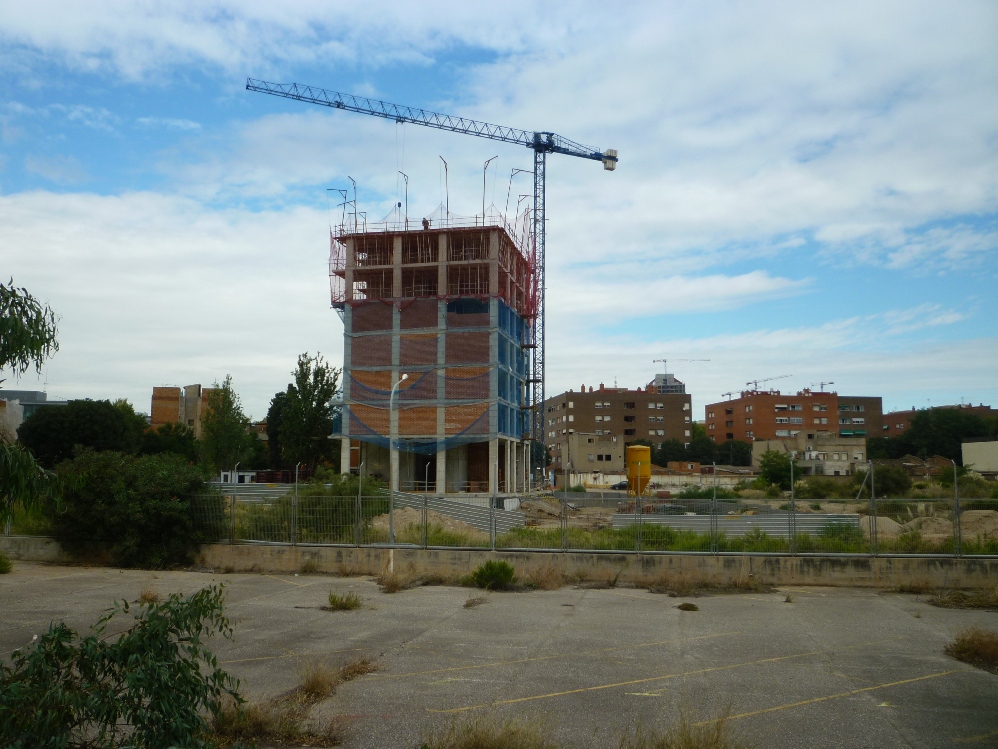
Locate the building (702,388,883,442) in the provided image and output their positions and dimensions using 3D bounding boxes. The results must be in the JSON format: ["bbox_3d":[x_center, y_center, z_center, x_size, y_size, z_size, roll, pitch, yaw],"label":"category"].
[{"bbox_3d":[71.400,15.908,203.033,31.500,22.100,25.500,1,-7,-7],"label":"building"}]

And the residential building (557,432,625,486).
[{"bbox_3d":[17.280,15.960,151.700,8.700,10.200,9.500,1,-7,-10],"label":"residential building"}]

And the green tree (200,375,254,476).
[{"bbox_3d":[-38.448,7.994,117.874,7.300,16.100,7.000,2,-7,-17],"label":"green tree"}]

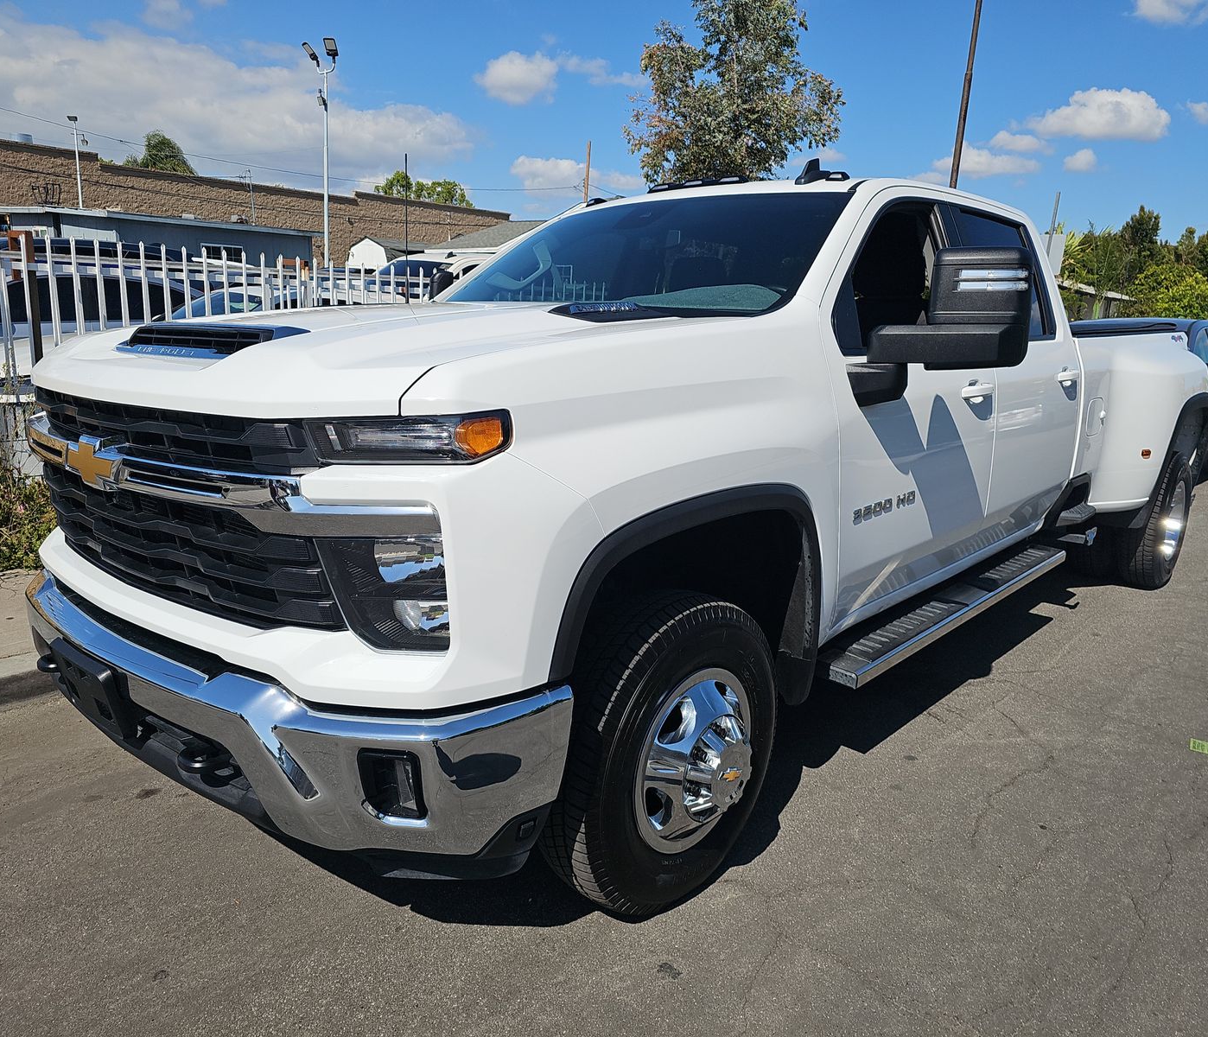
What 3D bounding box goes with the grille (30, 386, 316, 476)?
[{"bbox_3d":[-1.112,-0.231,2.151,1.420,0.125,0.140,11,15,41],"label":"grille"}]

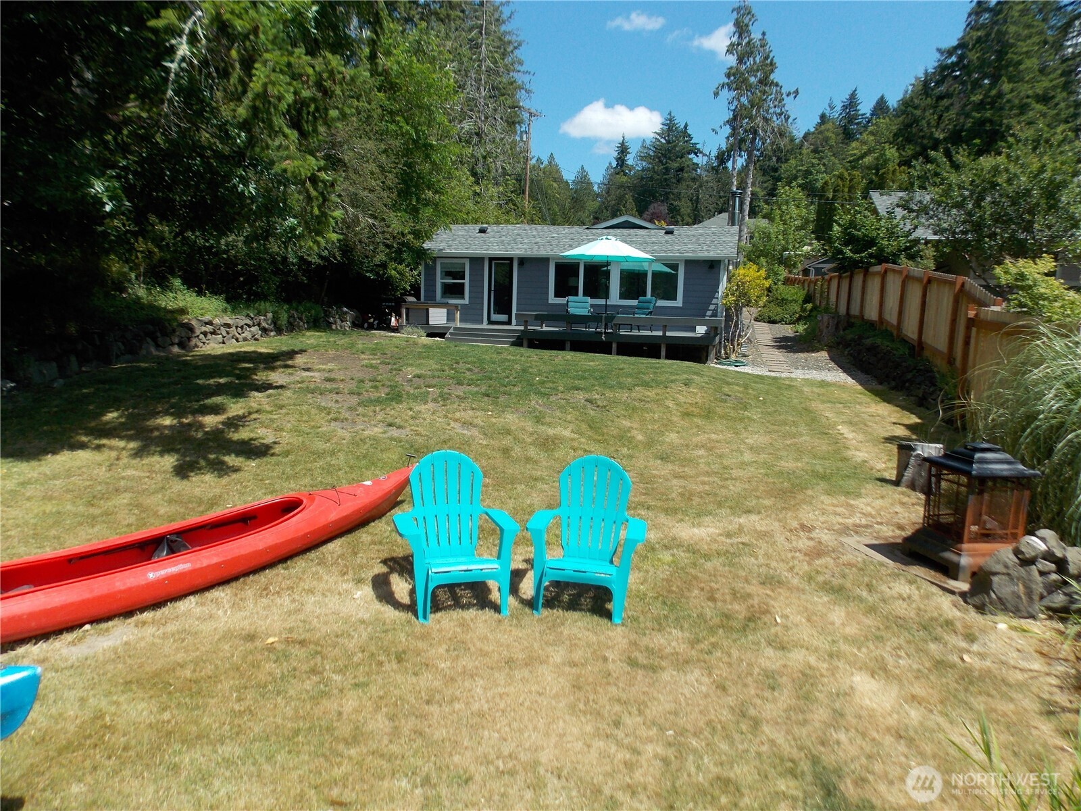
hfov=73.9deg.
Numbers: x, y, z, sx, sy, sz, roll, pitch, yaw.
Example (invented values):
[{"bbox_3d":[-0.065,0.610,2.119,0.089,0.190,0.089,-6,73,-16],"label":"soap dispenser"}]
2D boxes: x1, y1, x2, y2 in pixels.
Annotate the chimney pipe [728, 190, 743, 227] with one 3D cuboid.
[{"bbox_3d":[6.520,-6.501,23.914,0.400,1.240,0.400,4,8,14],"label":"chimney pipe"}]

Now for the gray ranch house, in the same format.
[{"bbox_3d":[1.782,-4.574,25.753,10.050,4.150,9.000,4,8,14],"label":"gray ranch house"}]

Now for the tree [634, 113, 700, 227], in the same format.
[{"bbox_3d":[12.368,-18.577,70.276,6.600,19.900,6.600,4,8,14],"label":"tree"}]

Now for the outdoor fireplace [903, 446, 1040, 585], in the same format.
[{"bbox_3d":[3.300,0.765,5.440,0.650,0.975,0.660,0,8,-9],"label":"outdoor fireplace"}]

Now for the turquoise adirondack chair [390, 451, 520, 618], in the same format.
[{"bbox_3d":[-0.561,0.795,4.637,0.740,0.905,0.800,-1,8,-19],"label":"turquoise adirondack chair"}]

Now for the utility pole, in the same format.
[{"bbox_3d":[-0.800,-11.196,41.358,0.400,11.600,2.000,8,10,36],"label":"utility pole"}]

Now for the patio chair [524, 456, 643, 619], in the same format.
[{"bbox_3d":[0.321,0.826,4.723,0.740,0.905,0.800,3,8,12],"label":"patio chair"}]

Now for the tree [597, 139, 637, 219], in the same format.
[{"bbox_3d":[7.968,-18.678,75.468,4.400,18.400,4.400,4,8,14],"label":"tree"}]

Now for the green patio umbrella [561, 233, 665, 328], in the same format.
[{"bbox_3d":[1.777,-3.223,19.140,2.600,2.540,2.600,4,8,14],"label":"green patio umbrella"}]

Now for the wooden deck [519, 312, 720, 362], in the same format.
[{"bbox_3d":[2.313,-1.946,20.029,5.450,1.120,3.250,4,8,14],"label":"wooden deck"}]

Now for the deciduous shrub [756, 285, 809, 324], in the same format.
[{"bbox_3d":[9.111,-3.800,26.999,2.000,1.490,2.000,4,8,14],"label":"deciduous shrub"}]

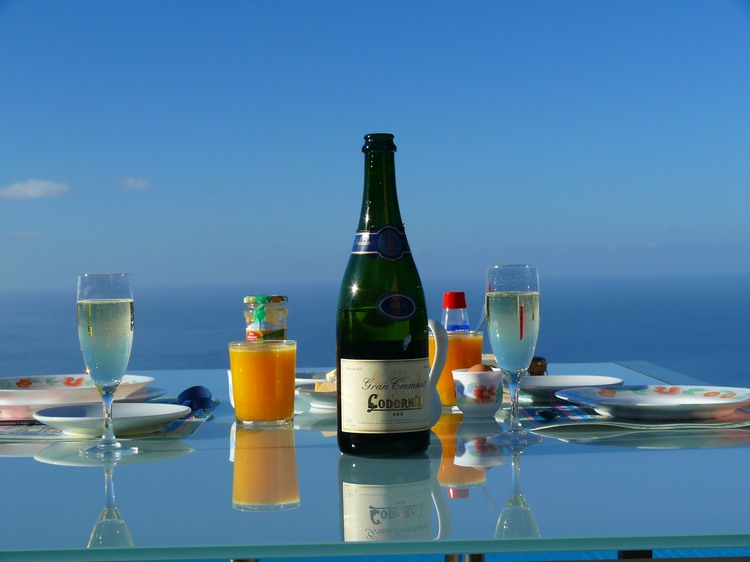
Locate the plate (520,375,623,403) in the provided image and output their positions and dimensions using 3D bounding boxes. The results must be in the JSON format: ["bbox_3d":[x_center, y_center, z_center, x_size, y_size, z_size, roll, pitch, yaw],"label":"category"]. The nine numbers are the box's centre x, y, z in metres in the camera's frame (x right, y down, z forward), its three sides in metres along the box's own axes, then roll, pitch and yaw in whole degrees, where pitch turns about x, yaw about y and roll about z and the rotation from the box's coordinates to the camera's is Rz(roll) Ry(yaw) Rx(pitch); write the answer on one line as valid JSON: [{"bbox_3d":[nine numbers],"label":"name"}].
[{"bbox_3d":[0.239,0.143,1.922,0.173,0.024,0.173,-1,1,0],"label":"plate"}]

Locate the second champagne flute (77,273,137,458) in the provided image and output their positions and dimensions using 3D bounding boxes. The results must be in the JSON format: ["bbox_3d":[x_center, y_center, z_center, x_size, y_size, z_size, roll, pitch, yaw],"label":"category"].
[{"bbox_3d":[-0.265,0.080,1.455,0.058,0.177,0.058,-1,1,0],"label":"second champagne flute"}]

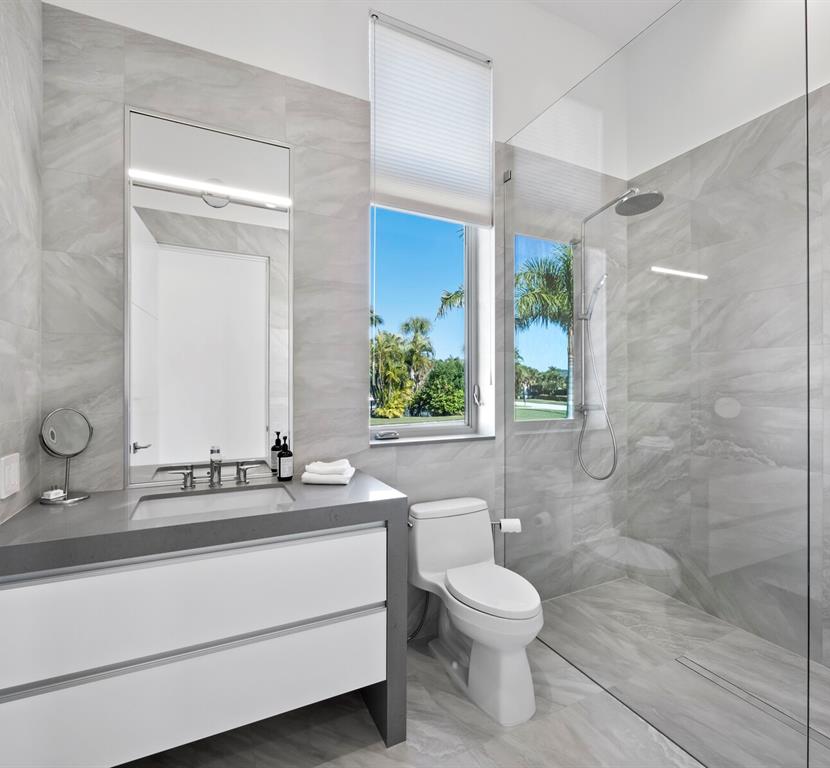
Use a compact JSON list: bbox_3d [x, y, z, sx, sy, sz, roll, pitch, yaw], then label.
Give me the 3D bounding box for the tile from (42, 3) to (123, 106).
[{"bbox_3d":[-1.261,-1.252,1.581,0.251,0.305,0.015,0,0,-25],"label":"tile"}]

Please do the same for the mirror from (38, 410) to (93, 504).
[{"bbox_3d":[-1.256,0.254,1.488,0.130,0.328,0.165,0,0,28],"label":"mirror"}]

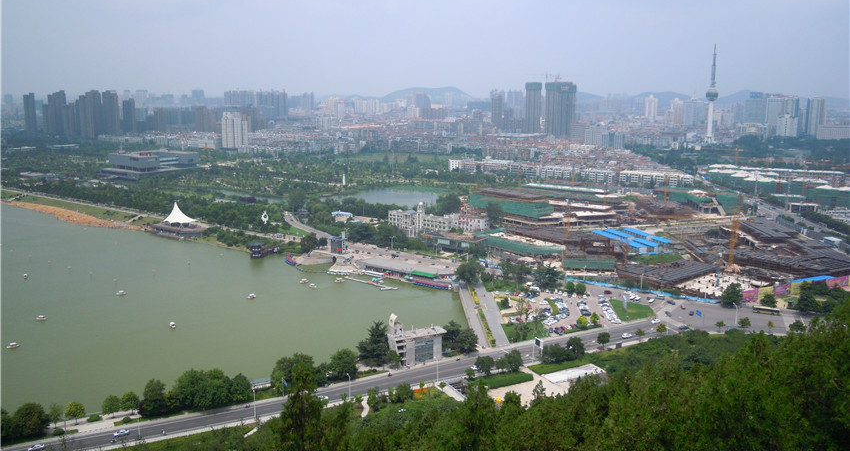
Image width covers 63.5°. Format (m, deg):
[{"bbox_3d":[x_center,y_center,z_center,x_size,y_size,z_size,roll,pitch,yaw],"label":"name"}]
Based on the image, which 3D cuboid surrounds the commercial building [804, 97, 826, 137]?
[{"bbox_3d":[927.160,-252.970,1627.250,36.000,90.000,22.000,7,13,31],"label":"commercial building"}]

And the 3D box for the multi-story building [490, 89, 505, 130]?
[{"bbox_3d":[193.640,-298.740,1816.570,26.000,104.000,22.000,7,13,31],"label":"multi-story building"}]

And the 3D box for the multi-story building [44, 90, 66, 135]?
[{"bbox_3d":[-827.580,-249.730,1532.540,36.000,101.000,22.000,6,12,27],"label":"multi-story building"}]

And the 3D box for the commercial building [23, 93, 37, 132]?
[{"bbox_3d":[-988.320,-279.410,1717.550,23.000,95.000,17.000,7,13,31],"label":"commercial building"}]

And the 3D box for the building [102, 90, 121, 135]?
[{"bbox_3d":[-716.890,-254.380,1572.500,29.000,102.000,20.000,7,13,31],"label":"building"}]

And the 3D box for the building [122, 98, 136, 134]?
[{"bbox_3d":[-710.470,-260.050,1650.470,25.000,84.000,16.000,7,13,31],"label":"building"}]

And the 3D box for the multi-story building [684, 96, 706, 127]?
[{"bbox_3d":[741.930,-304.950,1882.330,58.000,97.000,26.000,6,12,27],"label":"multi-story building"}]

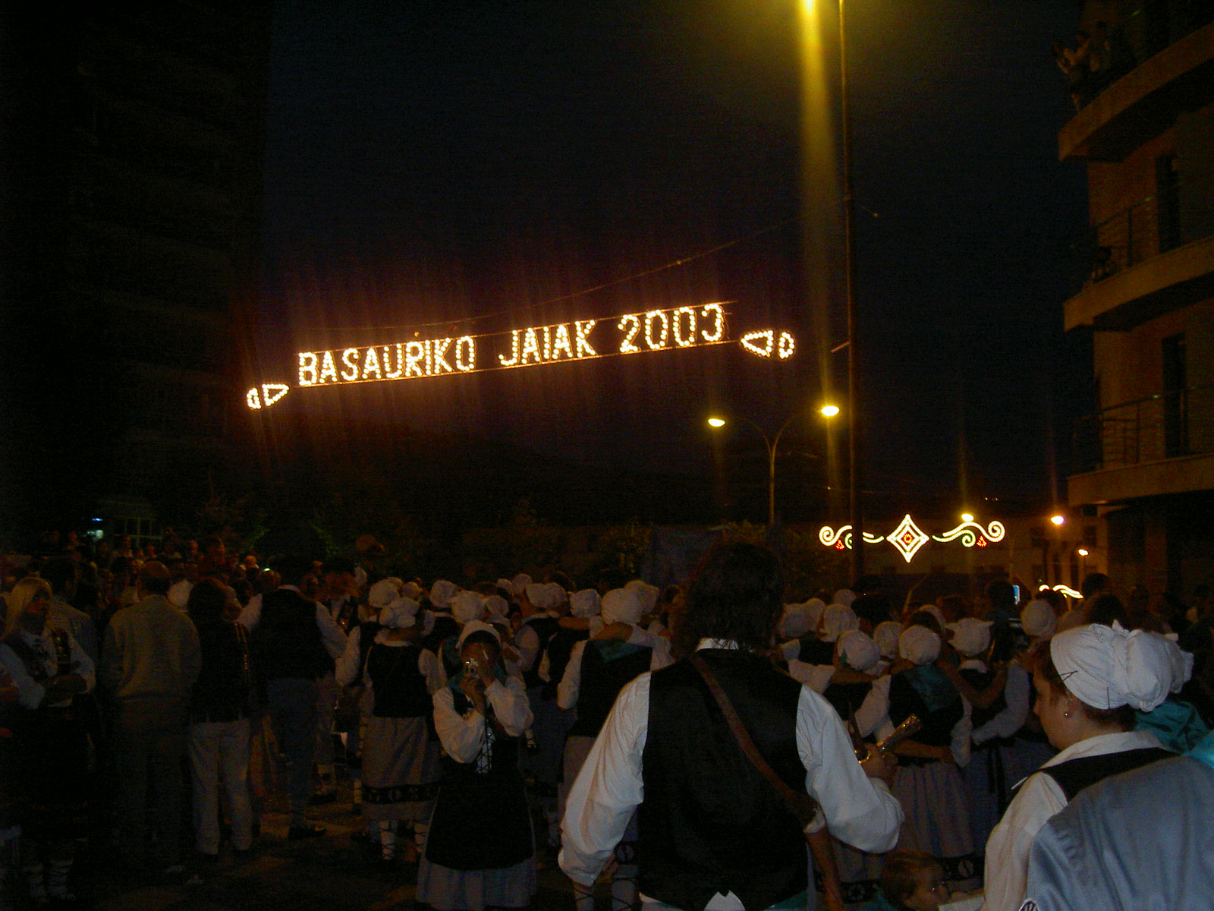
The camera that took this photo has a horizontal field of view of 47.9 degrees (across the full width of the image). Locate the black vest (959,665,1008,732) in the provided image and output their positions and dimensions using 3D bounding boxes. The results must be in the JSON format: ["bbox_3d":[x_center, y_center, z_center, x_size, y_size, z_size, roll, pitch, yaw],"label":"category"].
[{"bbox_3d":[2.037,1.309,7.300,0.370,0.460,0.250,0,-5,0],"label":"black vest"}]

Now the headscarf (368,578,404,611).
[{"bbox_3d":[-1.441,0.898,8.900,0.220,0.200,0.250,-1,-7,6],"label":"headscarf"}]

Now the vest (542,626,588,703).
[{"bbox_3d":[-0.214,1.212,8.000,0.360,0.460,0.250,0,-5,-5],"label":"vest"}]

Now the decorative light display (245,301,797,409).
[{"bbox_3d":[-2.089,-1.782,25.276,11.540,1.190,0.150,-3,-7,25],"label":"decorative light display"}]

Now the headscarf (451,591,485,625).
[{"bbox_3d":[-0.894,0.979,8.800,0.220,0.220,0.240,2,-6,-20],"label":"headscarf"}]

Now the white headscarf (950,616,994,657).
[{"bbox_3d":[1.854,0.914,6.900,0.200,0.200,0.230,1,-6,0],"label":"white headscarf"}]

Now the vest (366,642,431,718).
[{"bbox_3d":[-1.239,1.300,8.100,0.380,0.500,0.260,0,-5,0],"label":"vest"}]

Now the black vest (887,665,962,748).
[{"bbox_3d":[1.633,1.289,7.000,0.380,0.460,0.260,1,-7,-6],"label":"black vest"}]

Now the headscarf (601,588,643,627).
[{"bbox_3d":[0.076,0.790,7.100,0.230,0.200,0.250,0,-7,0],"label":"headscarf"}]

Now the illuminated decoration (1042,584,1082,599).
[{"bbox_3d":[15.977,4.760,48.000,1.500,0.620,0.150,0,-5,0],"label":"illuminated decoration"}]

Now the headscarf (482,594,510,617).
[{"bbox_3d":[-0.826,1.110,10.100,0.210,0.200,0.230,2,-6,-20],"label":"headscarf"}]

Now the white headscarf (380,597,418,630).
[{"bbox_3d":[-1.248,0.947,8.200,0.230,0.200,0.250,0,-7,3],"label":"white headscarf"}]

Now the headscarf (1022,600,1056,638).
[{"bbox_3d":[2.306,0.873,7.300,0.190,0.200,0.230,2,-6,-15],"label":"headscarf"}]

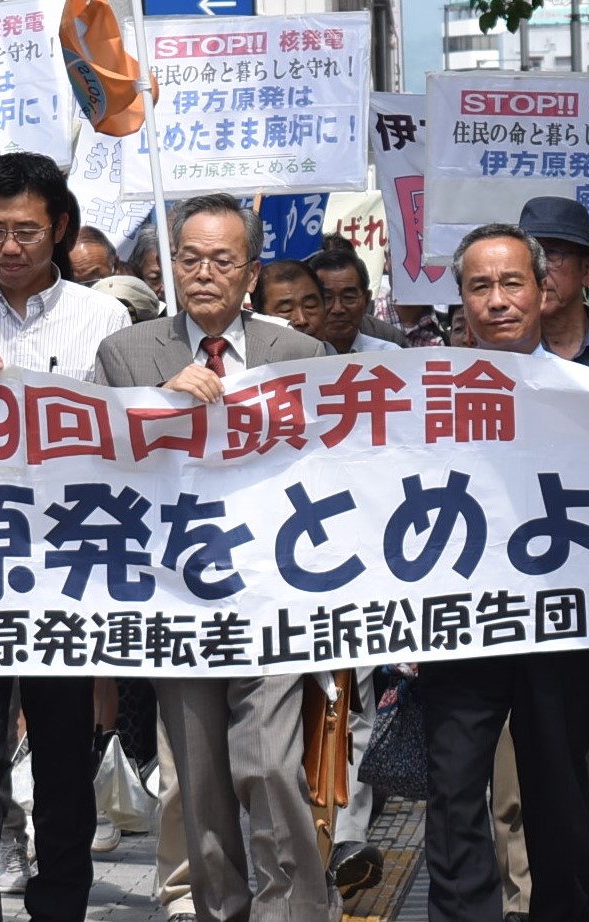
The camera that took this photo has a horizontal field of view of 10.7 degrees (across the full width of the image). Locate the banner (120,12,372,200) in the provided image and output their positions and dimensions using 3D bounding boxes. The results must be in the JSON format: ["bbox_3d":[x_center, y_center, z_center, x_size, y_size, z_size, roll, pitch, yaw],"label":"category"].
[{"bbox_3d":[-0.125,-0.914,8.100,0.635,0.472,0.025,0,3,-3],"label":"banner"}]

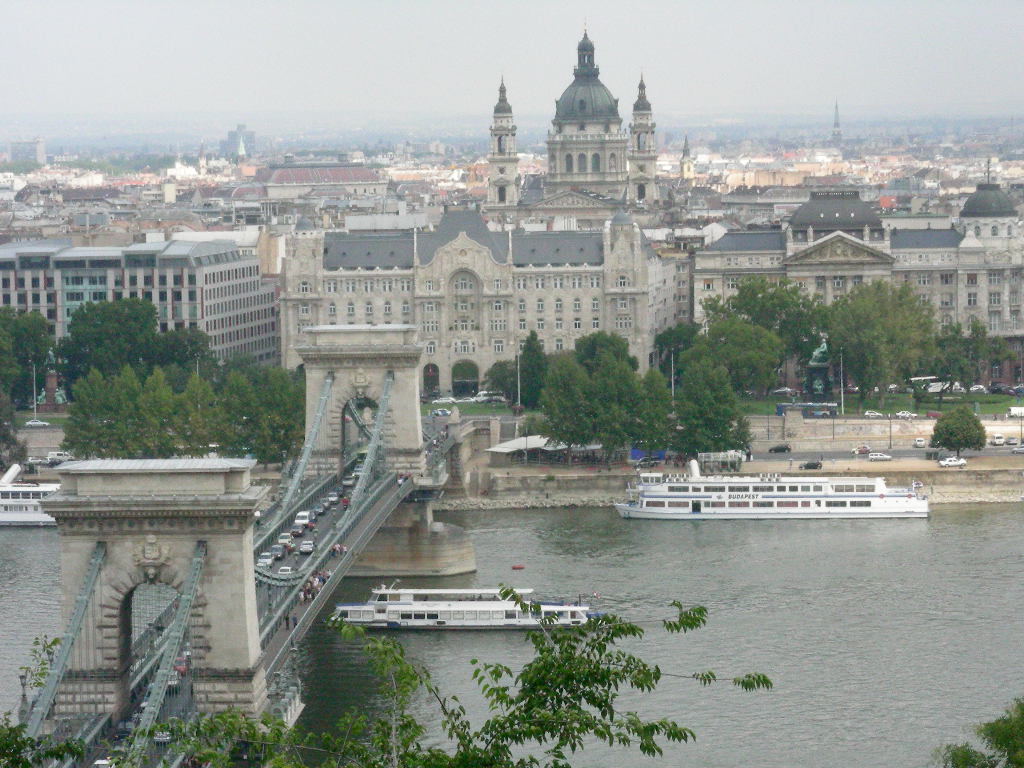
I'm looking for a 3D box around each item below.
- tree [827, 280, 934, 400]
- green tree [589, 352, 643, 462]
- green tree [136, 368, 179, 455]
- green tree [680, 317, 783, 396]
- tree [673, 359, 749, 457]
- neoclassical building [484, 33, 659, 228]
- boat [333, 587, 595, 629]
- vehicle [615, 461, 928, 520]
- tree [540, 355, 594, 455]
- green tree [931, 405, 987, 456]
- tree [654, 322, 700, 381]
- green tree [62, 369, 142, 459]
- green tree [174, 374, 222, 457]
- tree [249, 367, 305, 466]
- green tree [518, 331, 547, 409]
[{"bbox_3d":[72.920,-8.070,661.460,21.320,24.840,21.320,-1,4,0],"label":"tree"},{"bbox_3d":[18.340,4.530,598.170,9.810,20.370,9.810,-1,4,0],"label":"green tree"},{"bbox_3d":[-64.460,6.070,606.130,8.380,17.770,8.500,-1,4,3],"label":"green tree"},{"bbox_3d":[45.570,-5.610,694.000,21.180,16.820,19.000,-1,4,3],"label":"green tree"},{"bbox_3d":[35.720,4.860,601.460,13.670,18.890,12.500,-1,4,3],"label":"tree"},{"bbox_3d":[26.560,-78.120,1175.520,57.000,91.900,87.000,0,4,7],"label":"neoclassical building"},{"bbox_3d":[-6.080,29.530,444.700,34.630,5.300,6.200,0,4,7],"label":"boat"},{"bbox_3d":[44.230,17.580,567.620,51.770,9.700,9.000,0,4,7],"label":"vehicle"},{"bbox_3d":[10.010,4.510,602.610,10.030,19.650,10.000,-1,4,3],"label":"tree"},{"bbox_3d":[80.620,8.560,603.580,9.890,9.390,9.890,-1,4,0],"label":"green tree"},{"bbox_3d":[34.010,-4.410,678.740,10.130,16.180,10.130,-1,4,0],"label":"tree"},{"bbox_3d":[-74.310,5.900,606.560,14.520,18.150,12.000,-1,4,3],"label":"green tree"},{"bbox_3d":[-56.580,6.970,603.270,8.990,17.240,8.990,-1,4,0],"label":"green tree"},{"bbox_3d":[-42.430,6.170,602.230,10.230,18.520,10.230,-1,4,0],"label":"tree"},{"bbox_3d":[4.180,-2.960,682.000,5.710,15.910,5.800,-1,4,3],"label":"green tree"}]

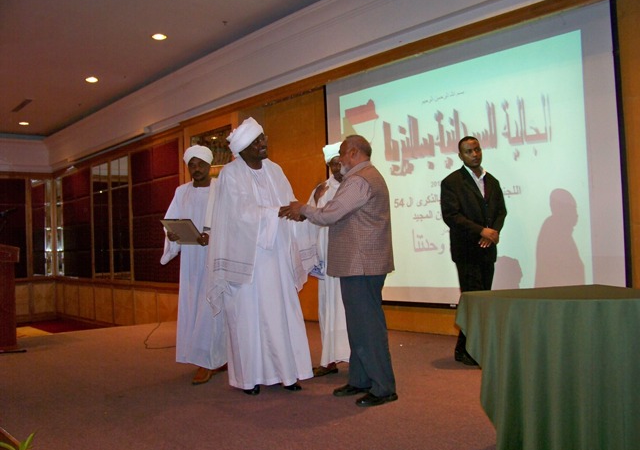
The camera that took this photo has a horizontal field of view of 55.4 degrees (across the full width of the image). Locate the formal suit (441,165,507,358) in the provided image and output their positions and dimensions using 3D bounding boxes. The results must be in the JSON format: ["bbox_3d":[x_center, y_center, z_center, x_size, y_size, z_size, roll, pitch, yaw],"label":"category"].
[{"bbox_3d":[1.219,0.290,4.846,0.510,1.547,0.320,-2,-2,-25],"label":"formal suit"}]

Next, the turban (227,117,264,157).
[{"bbox_3d":[-0.518,-0.613,4.274,0.270,0.225,0.225,-21,-11,30],"label":"turban"}]

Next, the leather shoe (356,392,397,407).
[{"bbox_3d":[0.350,1.062,3.854,0.290,0.100,0.105,-2,-2,-17],"label":"leather shoe"}]

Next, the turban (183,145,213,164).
[{"bbox_3d":[-0.963,-0.549,4.817,0.225,0.160,0.250,-2,-1,-3],"label":"turban"}]

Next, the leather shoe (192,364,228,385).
[{"bbox_3d":[-0.844,1.134,4.681,0.115,0.110,0.290,-3,-2,30],"label":"leather shoe"}]

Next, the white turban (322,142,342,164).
[{"bbox_3d":[0.144,-0.565,4.757,0.230,0.175,0.250,-2,-2,-18],"label":"white turban"}]

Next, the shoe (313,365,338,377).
[{"bbox_3d":[-0.003,1.100,4.713,0.275,0.105,0.105,-2,-2,-28],"label":"shoe"}]

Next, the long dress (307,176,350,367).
[{"bbox_3d":[0.145,0.356,4.777,0.550,1.494,0.360,-3,-2,14],"label":"long dress"}]

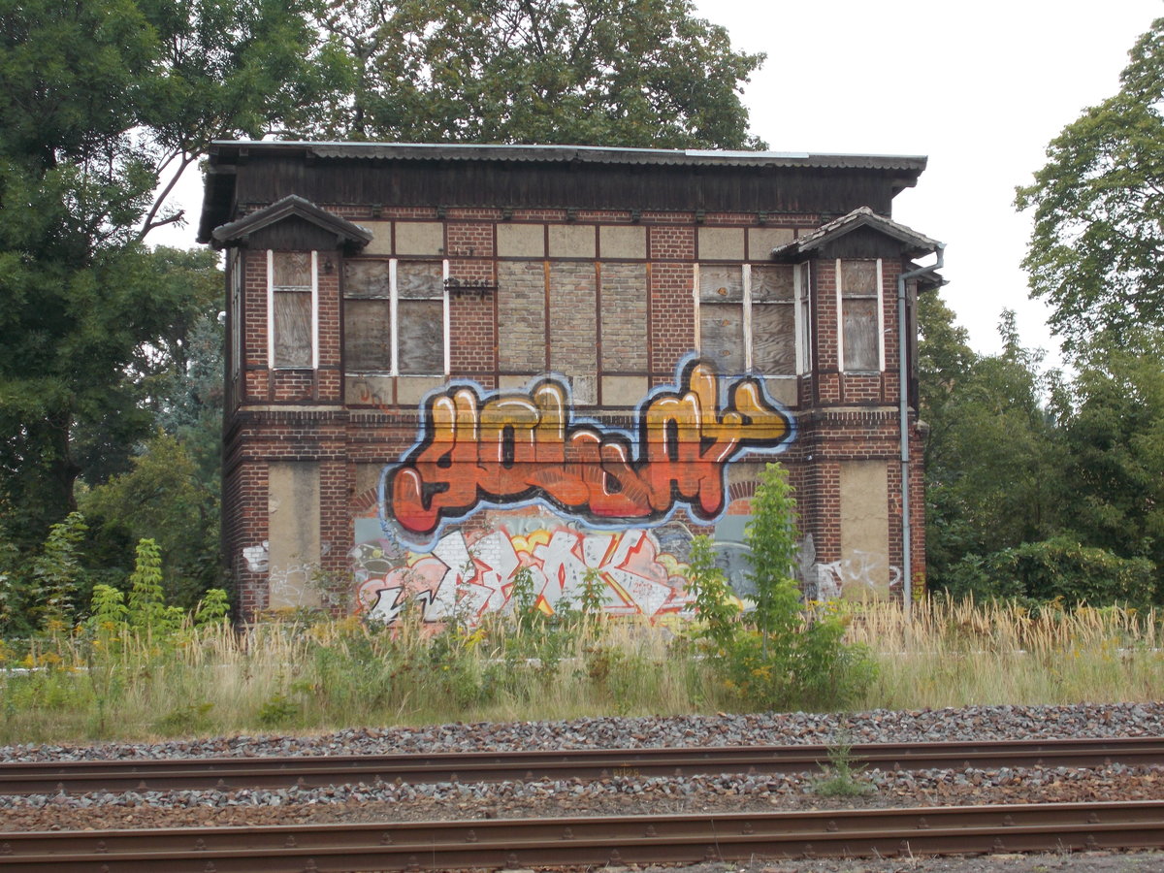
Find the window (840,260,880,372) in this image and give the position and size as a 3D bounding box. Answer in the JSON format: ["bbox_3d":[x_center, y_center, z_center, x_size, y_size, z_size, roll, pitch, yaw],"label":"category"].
[{"bbox_3d":[4.422,-1.922,40.607,0.632,1.774,0.080,0,-4,-11],"label":"window"}]

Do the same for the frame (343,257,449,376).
[{"bbox_3d":[-2.937,-1.876,40.079,1.724,1.879,0.120,0,-4,-11],"label":"frame"}]

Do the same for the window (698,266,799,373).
[{"bbox_3d":[2.680,-1.863,41.115,1.751,1.819,0.100,0,-4,-11],"label":"window"}]

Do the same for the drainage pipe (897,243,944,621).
[{"bbox_3d":[5.354,-0.017,40.545,0.752,6.123,0.250,0,-4,-11],"label":"drainage pipe"}]

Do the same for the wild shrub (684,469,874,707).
[{"bbox_3d":[2.080,1.582,26.800,1.990,2.620,1.700,0,-4,-11],"label":"wild shrub"}]

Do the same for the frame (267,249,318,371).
[{"bbox_3d":[-4.410,-1.922,38.941,0.772,1.848,0.120,0,-4,-11],"label":"frame"}]

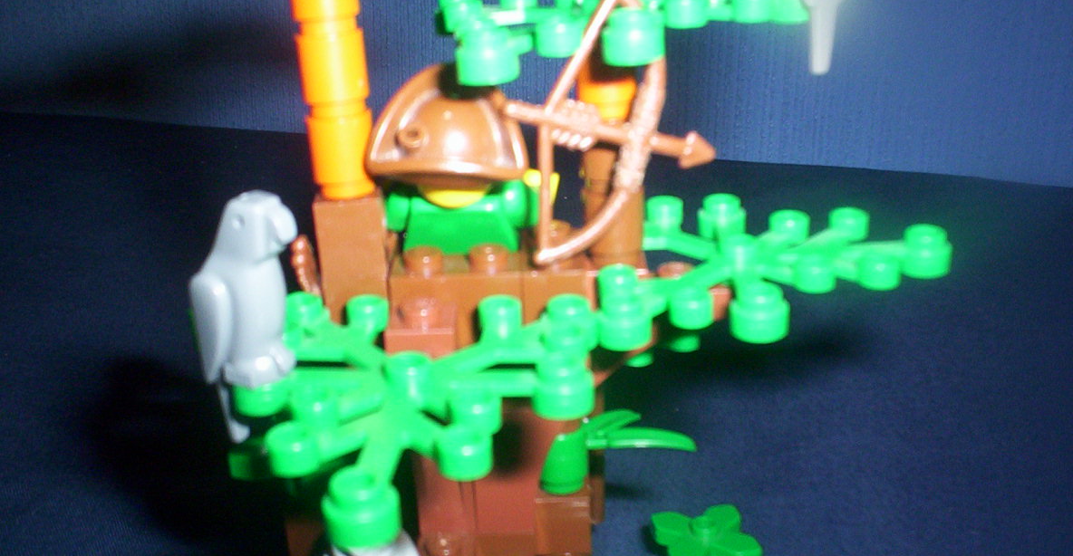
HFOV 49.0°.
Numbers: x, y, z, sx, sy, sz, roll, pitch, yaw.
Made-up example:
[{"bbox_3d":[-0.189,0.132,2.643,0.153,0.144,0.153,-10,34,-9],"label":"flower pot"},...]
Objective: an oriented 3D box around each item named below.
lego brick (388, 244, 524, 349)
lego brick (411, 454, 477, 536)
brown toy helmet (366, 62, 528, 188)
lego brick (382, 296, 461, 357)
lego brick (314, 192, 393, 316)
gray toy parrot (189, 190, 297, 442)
[{"bbox_3d":[-0.010,0.002,0.147,0.016,0.011,0.008,-2,25,1],"label":"lego brick"},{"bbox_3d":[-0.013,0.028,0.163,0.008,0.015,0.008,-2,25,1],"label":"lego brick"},{"bbox_3d":[-0.010,-0.020,0.146,0.019,0.013,0.013,2,25,8],"label":"brown toy helmet"},{"bbox_3d":[-0.013,0.008,0.142,0.008,0.011,0.008,-2,25,1],"label":"lego brick"},{"bbox_3d":[-0.022,-0.001,0.145,0.008,0.019,0.008,-6,25,-8],"label":"lego brick"},{"bbox_3d":[-0.029,0.005,0.119,0.010,0.027,0.008,13,29,29],"label":"gray toy parrot"}]

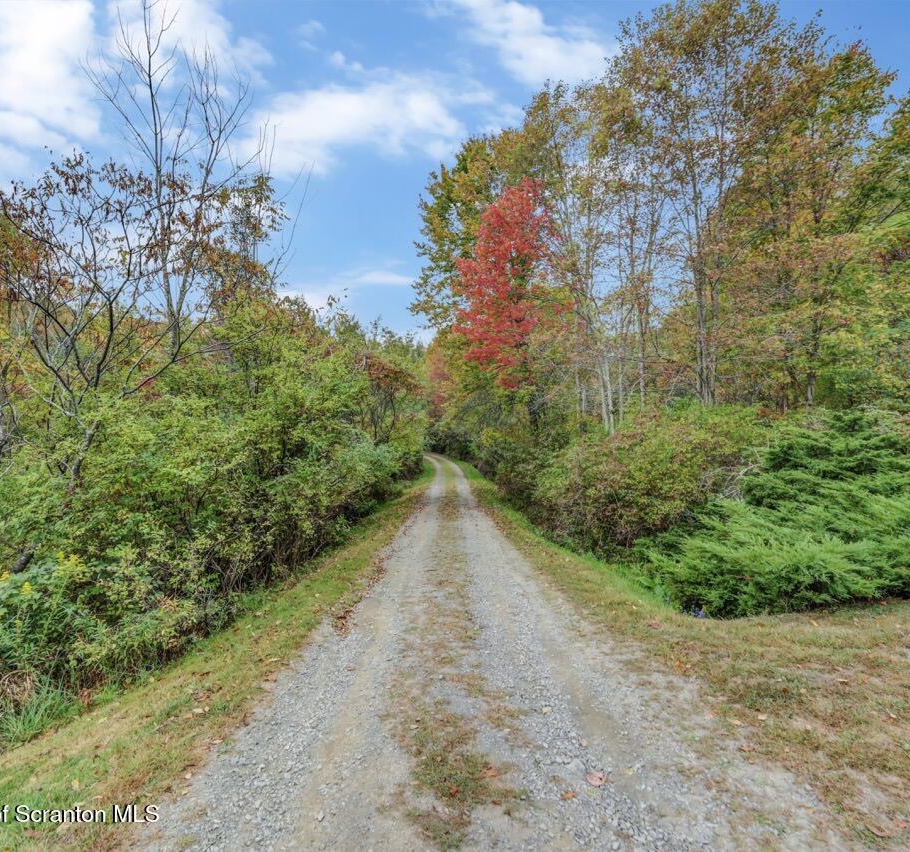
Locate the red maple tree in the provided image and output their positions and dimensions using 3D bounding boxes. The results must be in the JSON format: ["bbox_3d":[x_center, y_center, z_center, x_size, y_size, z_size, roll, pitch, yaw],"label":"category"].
[{"bbox_3d":[2.250,-5.000,22.000,4.600,11.800,4.500,0,0,0],"label":"red maple tree"}]

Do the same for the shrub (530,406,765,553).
[{"bbox_3d":[3.800,0.850,9.800,4.400,2.500,3.200,0,0,0],"label":"shrub"}]

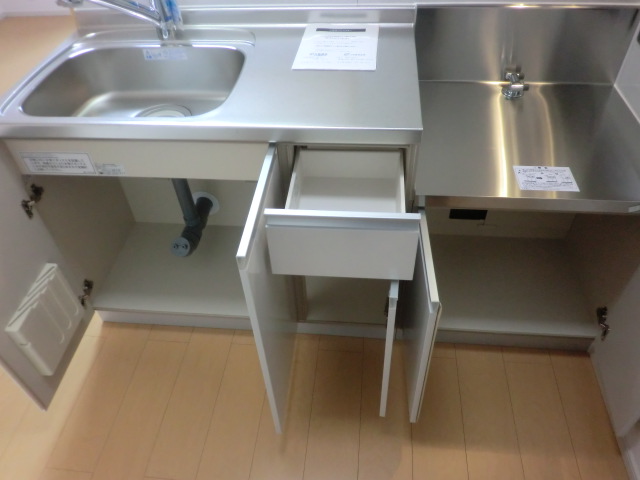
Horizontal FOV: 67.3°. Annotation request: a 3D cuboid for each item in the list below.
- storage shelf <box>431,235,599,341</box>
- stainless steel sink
[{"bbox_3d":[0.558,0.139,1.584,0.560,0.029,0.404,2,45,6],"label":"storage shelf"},{"bbox_3d":[-0.458,-0.362,1.307,0.502,0.168,0.391,2,45,6],"label":"stainless steel sink"}]

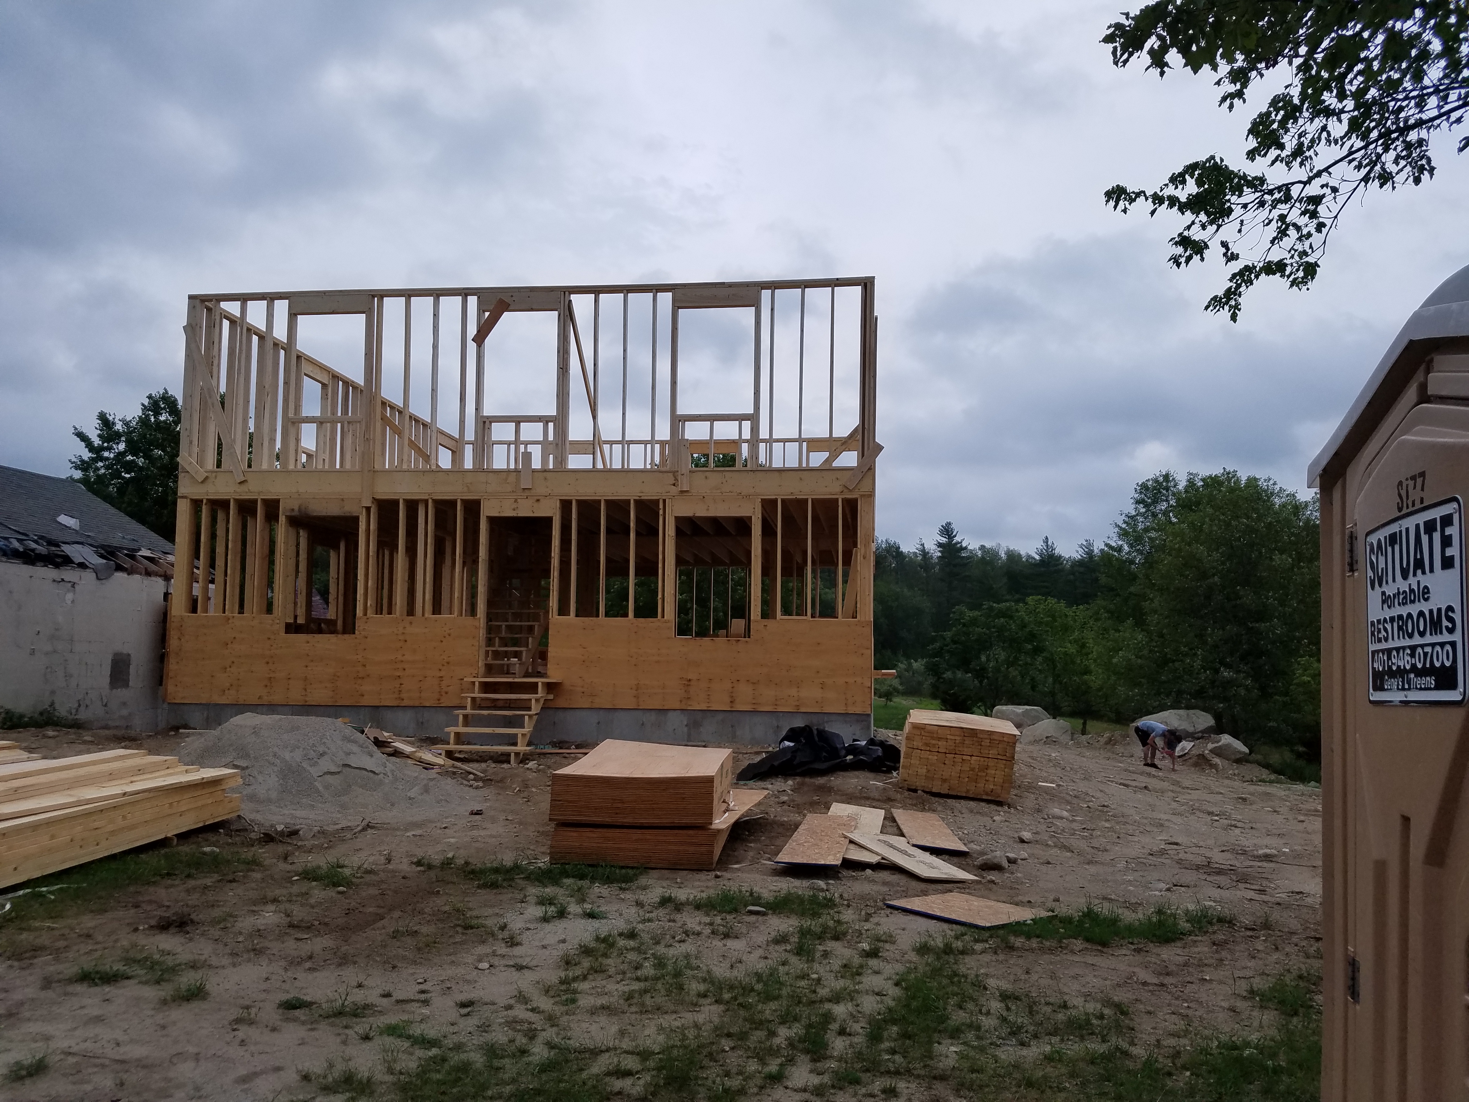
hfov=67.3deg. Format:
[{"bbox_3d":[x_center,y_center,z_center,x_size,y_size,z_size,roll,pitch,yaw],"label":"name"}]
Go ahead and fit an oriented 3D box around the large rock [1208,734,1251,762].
[{"bbox_3d":[11.118,4.424,24.800,0.900,0.580,0.780,-2,-6,24],"label":"large rock"}]

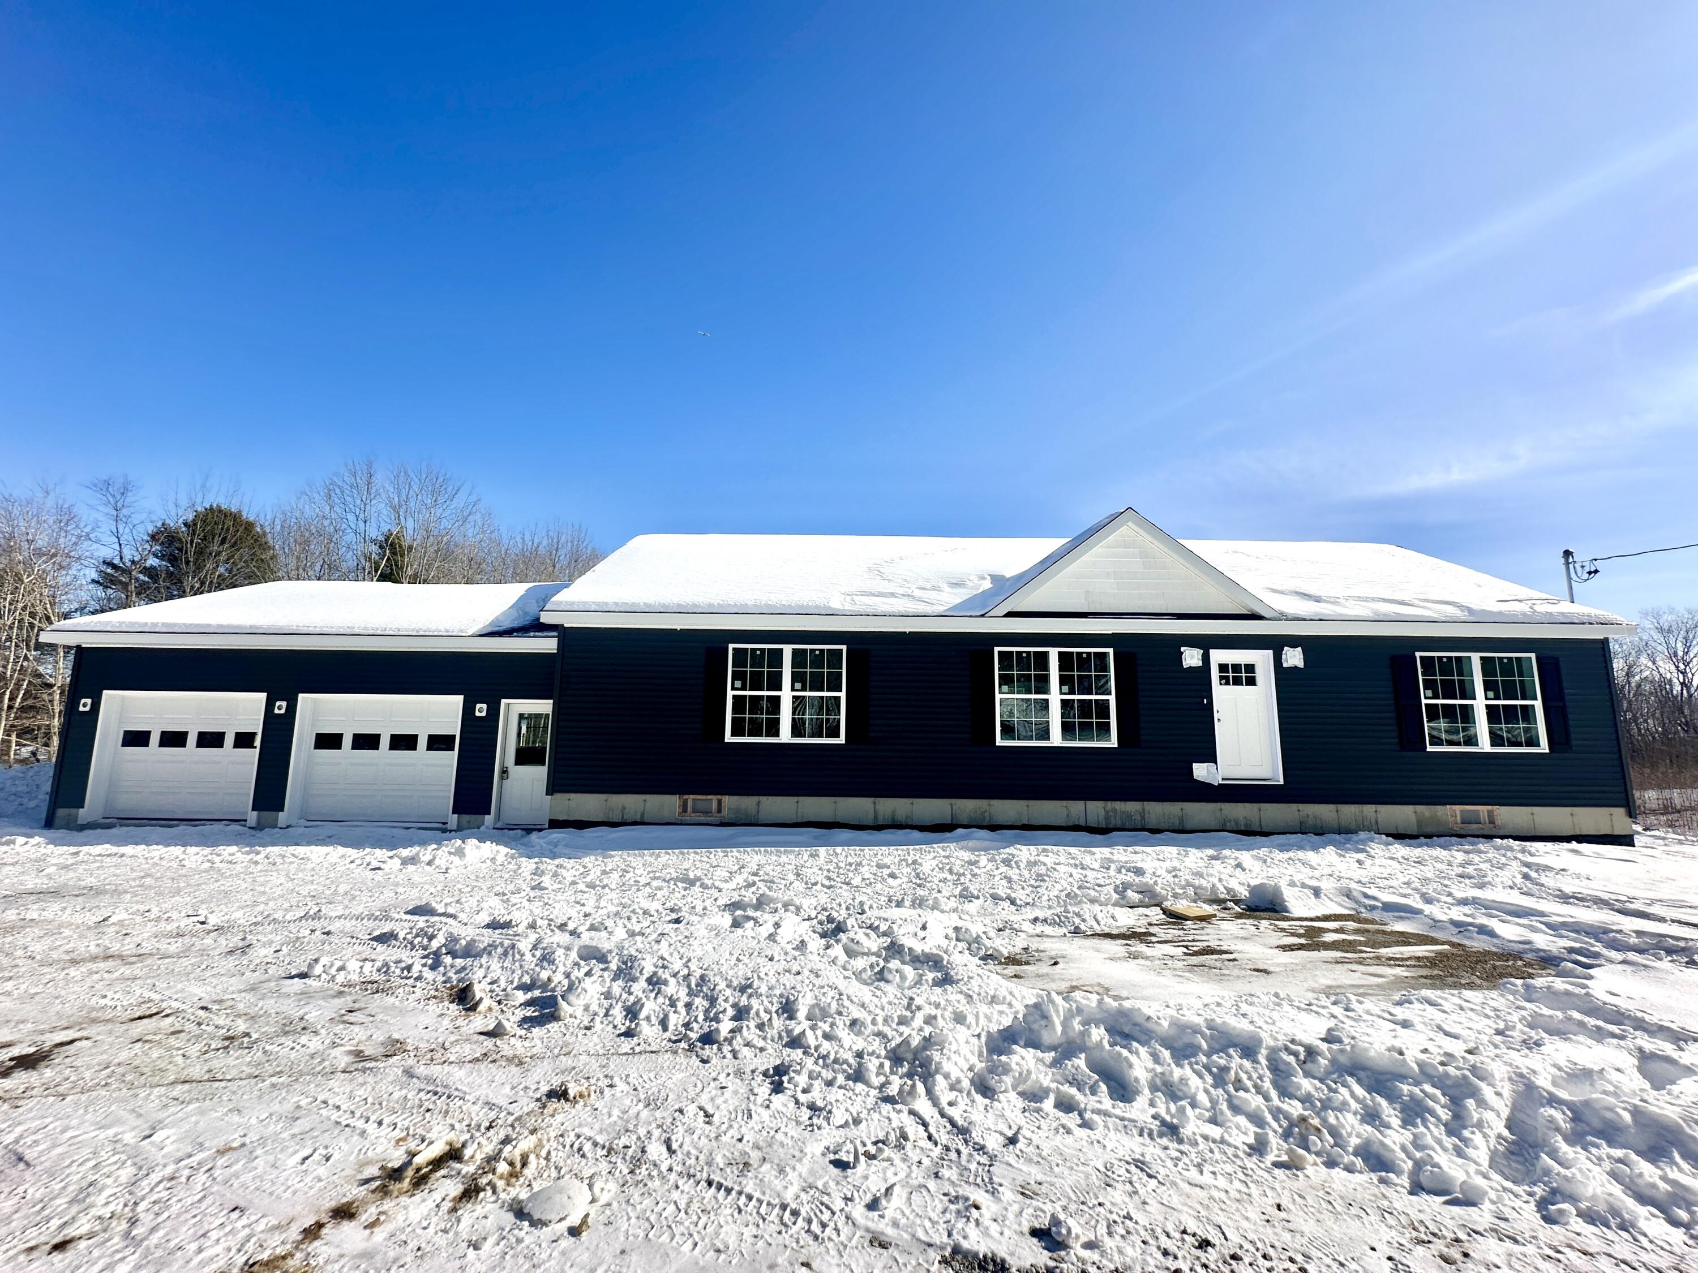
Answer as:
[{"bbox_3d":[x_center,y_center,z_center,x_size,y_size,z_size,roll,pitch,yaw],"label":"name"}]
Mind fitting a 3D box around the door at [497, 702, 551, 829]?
[{"bbox_3d":[-5.446,2.180,11.719,0.940,2.060,0.080,1,-8,1],"label":"door"}]

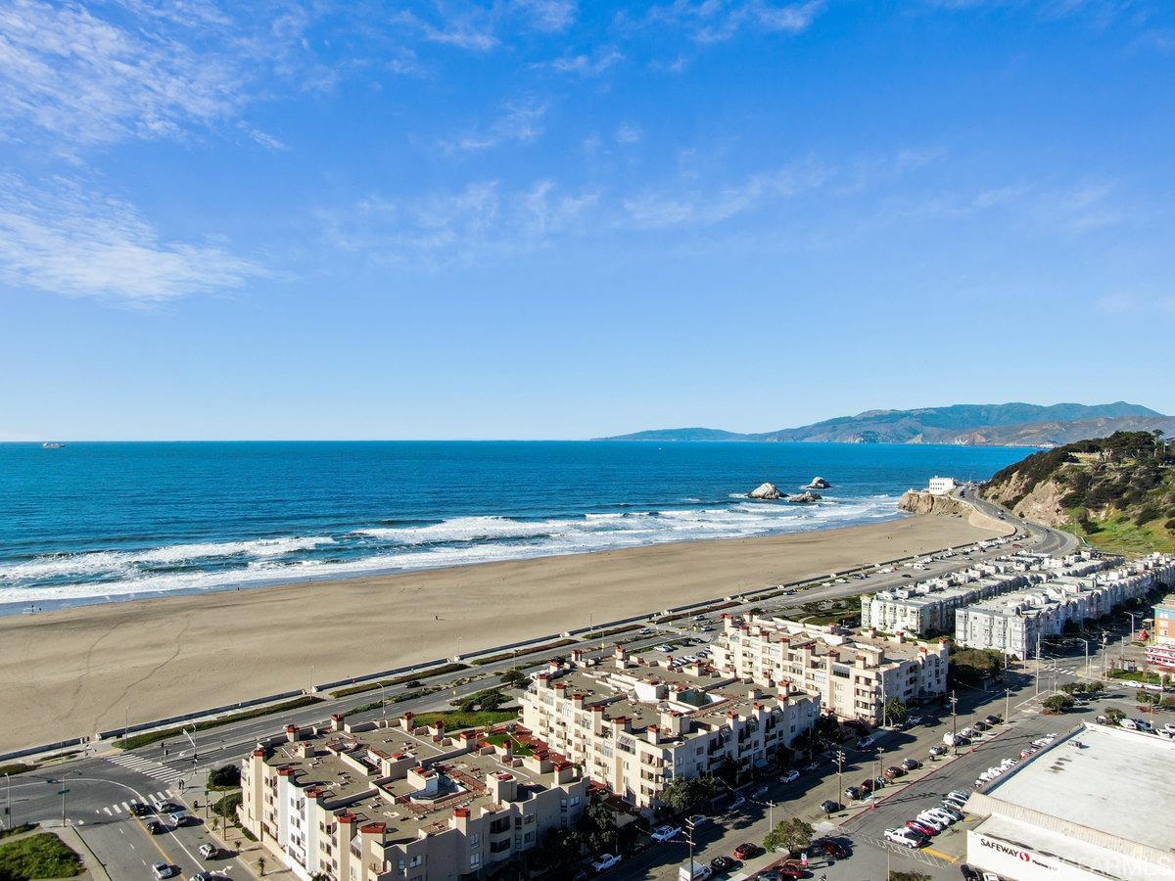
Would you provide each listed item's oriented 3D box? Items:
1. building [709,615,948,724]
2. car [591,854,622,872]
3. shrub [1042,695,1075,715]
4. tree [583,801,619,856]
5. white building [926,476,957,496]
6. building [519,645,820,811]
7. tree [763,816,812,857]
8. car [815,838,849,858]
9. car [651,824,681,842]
[{"bbox_3d":[63.825,58.957,221.003,39.500,14.600,52.000,0,0,-42],"label":"building"},{"bbox_3d":[3.062,65.754,126.725,5.200,1.650,1.850,0,0,-42],"label":"car"},{"bbox_3d":[114.670,64.234,197.937,6.400,4.200,6.800,0,0,-42],"label":"shrub"},{"bbox_3d":[2.066,62.855,132.227,5.500,7.300,6.000,0,0,0],"label":"tree"},{"bbox_3d":[370.113,48.120,851.822,25.000,17.500,25.000,0,0,30],"label":"white building"},{"bbox_3d":[14.232,59.105,176.846,45.500,14.600,52.500,0,0,-42],"label":"building"},{"bbox_3d":[32.295,63.959,131.069,7.300,5.100,7.800,0,0,0],"label":"tree"},{"bbox_3d":[39.485,65.809,131.145,1.820,1.500,4.700,0,0,-42],"label":"car"},{"bbox_3d":[13.171,65.723,135.956,5.200,1.650,1.850,0,0,-42],"label":"car"}]

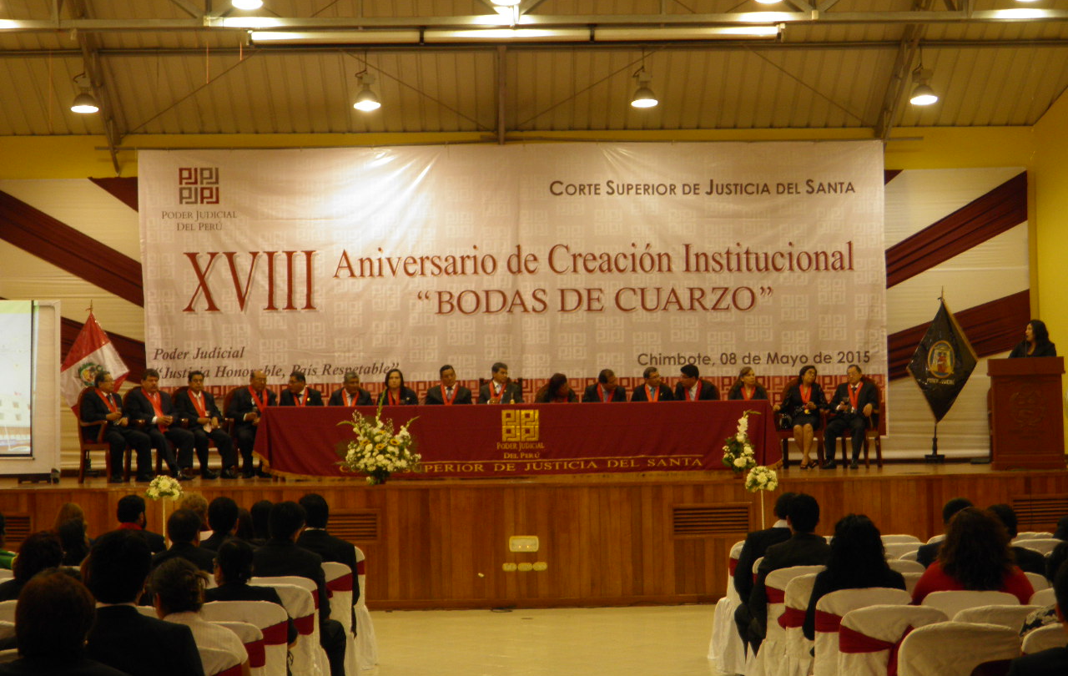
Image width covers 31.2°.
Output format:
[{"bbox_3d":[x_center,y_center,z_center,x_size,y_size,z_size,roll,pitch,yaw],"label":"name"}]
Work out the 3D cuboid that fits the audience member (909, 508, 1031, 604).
[{"bbox_3d":[1.972,1.417,8.912,0.560,1.250,0.820,-1,-3,0],"label":"audience member"}]

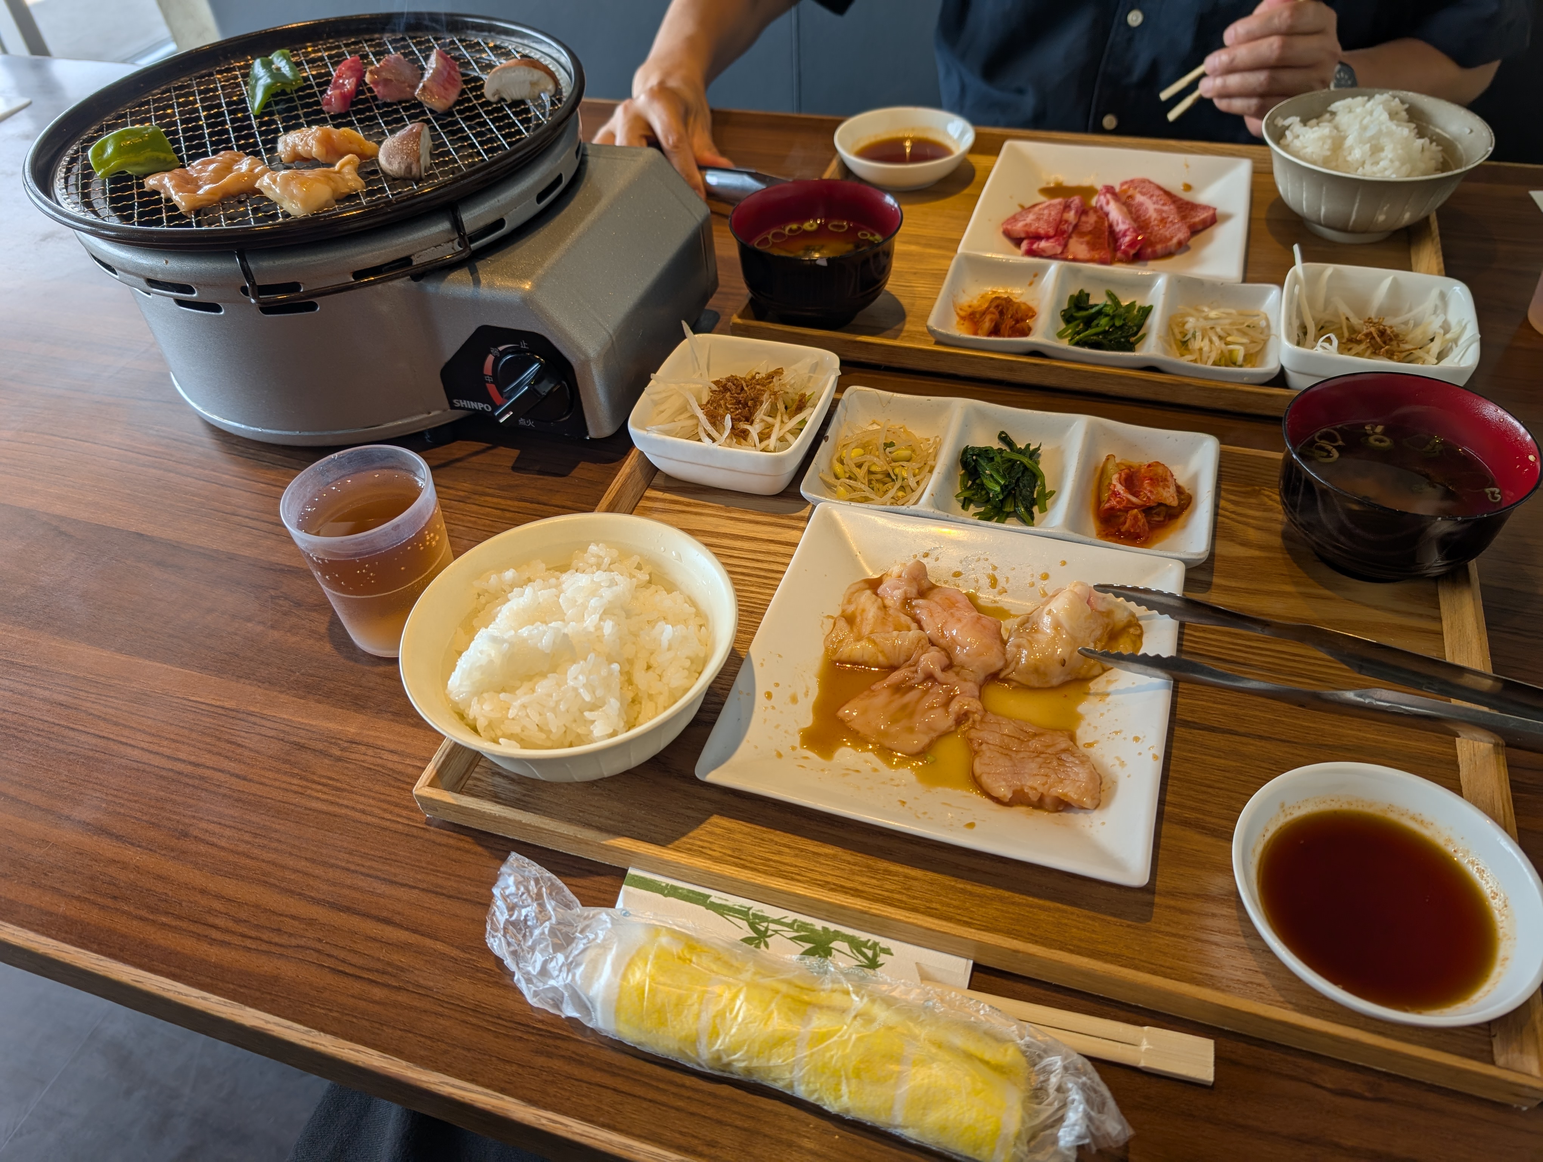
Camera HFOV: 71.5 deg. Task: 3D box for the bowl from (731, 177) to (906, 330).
[{"bbox_3d":[0.033,-0.214,0.728,0.111,0.070,0.111,-3,46,3],"label":"bowl"}]

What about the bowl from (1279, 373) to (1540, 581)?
[{"bbox_3d":[0.308,-0.044,0.537,0.111,0.067,0.111,10,48,15],"label":"bowl"}]

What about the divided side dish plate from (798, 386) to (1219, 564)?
[{"bbox_3d":[0.131,-0.055,0.594,0.211,0.026,0.100,11,48,16],"label":"divided side dish plate"}]

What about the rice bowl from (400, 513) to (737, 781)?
[{"bbox_3d":[-0.084,0.042,0.491,0.144,0.068,0.144,-3,46,3],"label":"rice bowl"}]

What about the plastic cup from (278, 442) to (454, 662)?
[{"bbox_3d":[-0.200,-0.014,0.557,0.072,0.087,0.072,-3,46,3],"label":"plastic cup"}]

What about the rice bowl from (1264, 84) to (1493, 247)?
[{"bbox_3d":[0.416,-0.287,0.759,0.144,0.070,0.144,10,48,15],"label":"rice bowl"}]

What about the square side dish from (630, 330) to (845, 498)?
[{"bbox_3d":[-0.017,-0.096,0.639,0.102,0.041,0.102,10,48,15],"label":"square side dish"}]

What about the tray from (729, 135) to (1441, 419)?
[{"bbox_3d":[0.235,-0.241,0.778,0.450,0.019,0.330,11,48,16],"label":"tray"}]

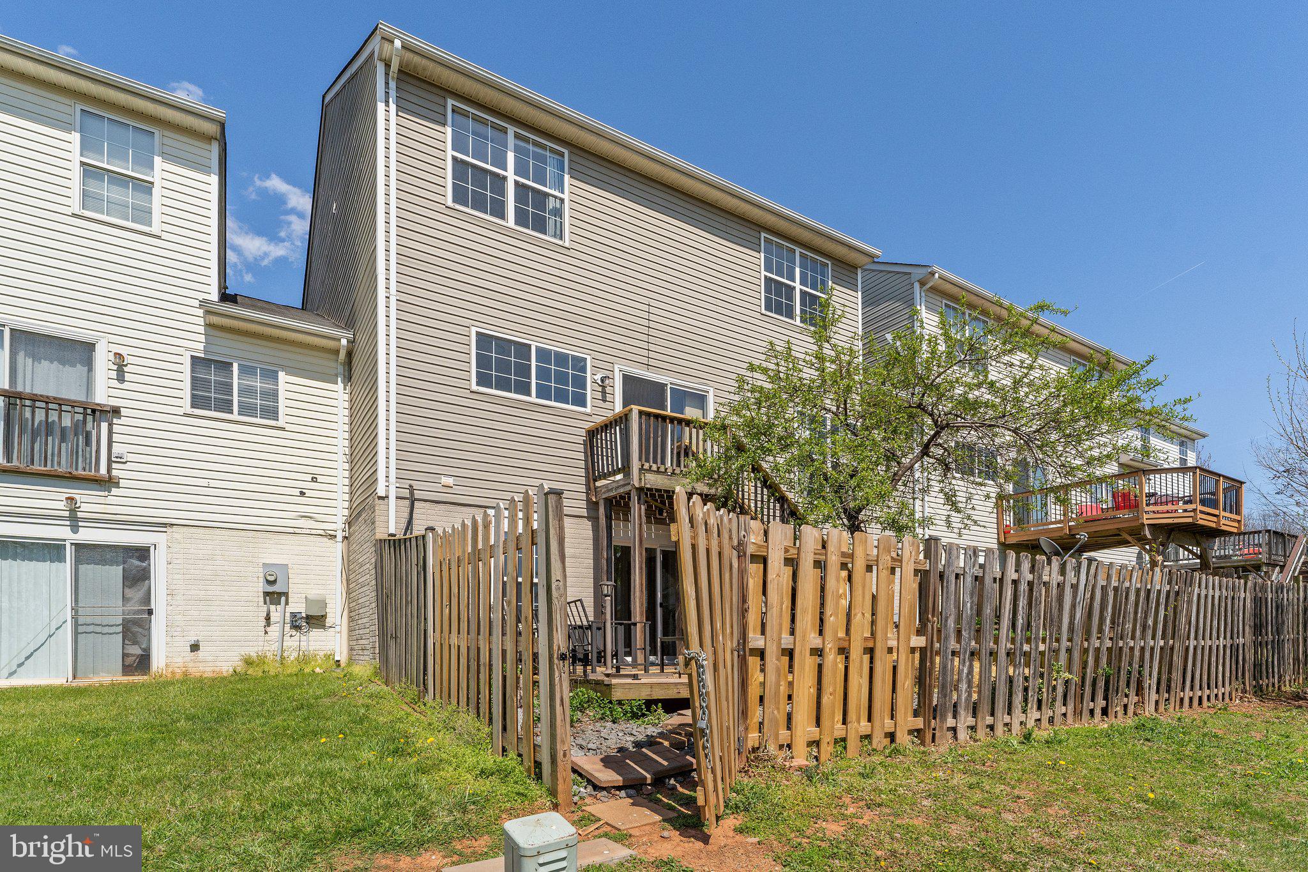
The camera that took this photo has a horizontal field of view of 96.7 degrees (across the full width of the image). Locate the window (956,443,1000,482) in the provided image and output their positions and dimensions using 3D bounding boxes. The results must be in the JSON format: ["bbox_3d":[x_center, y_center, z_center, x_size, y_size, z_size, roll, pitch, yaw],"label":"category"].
[{"bbox_3d":[8.150,0.670,14.600,1.870,0.900,0.120,6,-11,-33],"label":"window"}]

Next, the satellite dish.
[{"bbox_3d":[6.460,1.830,9.200,0.550,0.550,0.580,3,-10,-21],"label":"satellite dish"}]

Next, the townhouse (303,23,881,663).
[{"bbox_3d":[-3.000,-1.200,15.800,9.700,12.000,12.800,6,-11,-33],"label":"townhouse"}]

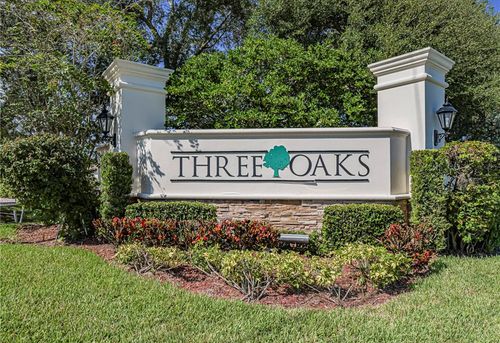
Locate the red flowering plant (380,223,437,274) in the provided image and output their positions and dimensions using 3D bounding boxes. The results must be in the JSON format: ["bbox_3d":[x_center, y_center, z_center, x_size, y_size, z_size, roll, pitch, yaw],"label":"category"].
[{"bbox_3d":[2.010,0.940,4.050,0.680,0.560,0.600,0,0,4],"label":"red flowering plant"}]

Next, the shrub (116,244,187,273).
[{"bbox_3d":[-1.190,1.050,3.850,0.800,0.350,0.480,0,0,4],"label":"shrub"}]

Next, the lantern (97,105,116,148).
[{"bbox_3d":[-3.180,-1.030,7.000,0.460,0.920,0.370,0,0,-35],"label":"lantern"}]

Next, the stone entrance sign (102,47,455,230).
[{"bbox_3d":[0.387,-0.630,6.670,7.800,3.380,2.050,0,0,4],"label":"stone entrance sign"}]

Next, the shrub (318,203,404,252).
[{"bbox_3d":[1.620,0.830,4.930,1.280,0.620,0.700,0,0,4],"label":"shrub"}]

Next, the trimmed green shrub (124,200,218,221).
[{"bbox_3d":[-1.310,0.800,5.200,1.460,0.600,0.700,0,0,4],"label":"trimmed green shrub"}]

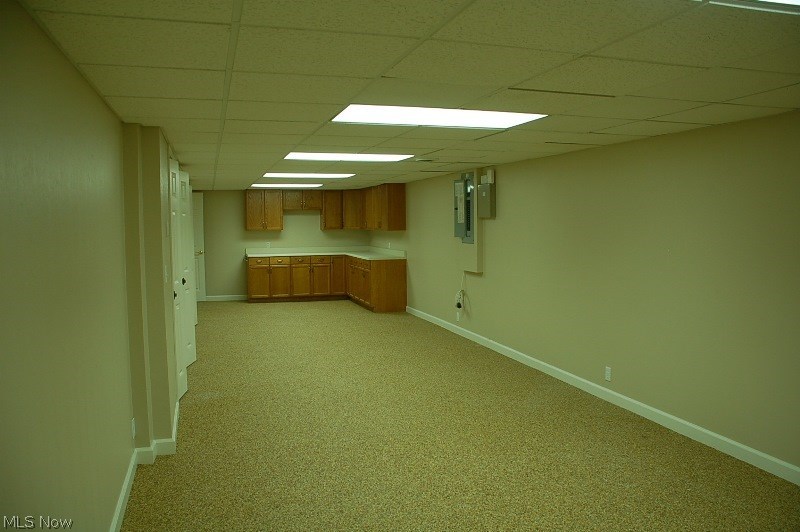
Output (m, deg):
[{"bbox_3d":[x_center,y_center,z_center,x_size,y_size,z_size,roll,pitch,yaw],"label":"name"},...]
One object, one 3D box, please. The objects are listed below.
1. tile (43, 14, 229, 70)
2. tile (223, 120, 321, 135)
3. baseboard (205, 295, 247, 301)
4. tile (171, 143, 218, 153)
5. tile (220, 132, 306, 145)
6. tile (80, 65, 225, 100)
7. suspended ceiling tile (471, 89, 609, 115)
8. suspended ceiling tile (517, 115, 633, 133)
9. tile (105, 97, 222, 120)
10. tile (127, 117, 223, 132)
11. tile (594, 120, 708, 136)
[{"bbox_3d":[-0.880,-0.780,2.086,0.560,0.020,0.600,-2,4,-18],"label":"tile"},{"bbox_3d":[-0.851,-0.918,3.938,0.607,0.020,0.600,-2,4,-18],"label":"tile"},{"bbox_3d":[-3.308,0.614,11.477,0.754,0.110,0.018,-2,4,-18],"label":"baseboard"},{"bbox_3d":[-1.694,-0.986,4.942,0.352,0.020,0.600,-2,4,-18],"label":"tile"},{"bbox_3d":[-1.018,-0.955,4.485,0.605,0.020,0.600,-2,4,-18],"label":"tile"},{"bbox_3d":[-1.037,-0.802,2.618,0.600,0.020,0.600,-2,4,-18],"label":"tile"},{"bbox_3d":[0.716,-0.876,3.194,0.607,0.020,0.600,-2,4,-18],"label":"suspended ceiling tile"},{"bbox_3d":[1.119,-0.932,3.915,0.615,0.020,0.600,-2,5,-18],"label":"suspended ceiling tile"},{"bbox_3d":[-1.245,-0.862,3.230,0.555,0.020,0.600,-2,4,-18],"label":"tile"},{"bbox_3d":[-1.409,-0.891,3.743,0.560,0.020,0.600,-2,5,-18],"label":"tile"},{"bbox_3d":[1.719,-0.955,4.139,0.548,0.020,0.600,-2,4,-18],"label":"tile"}]

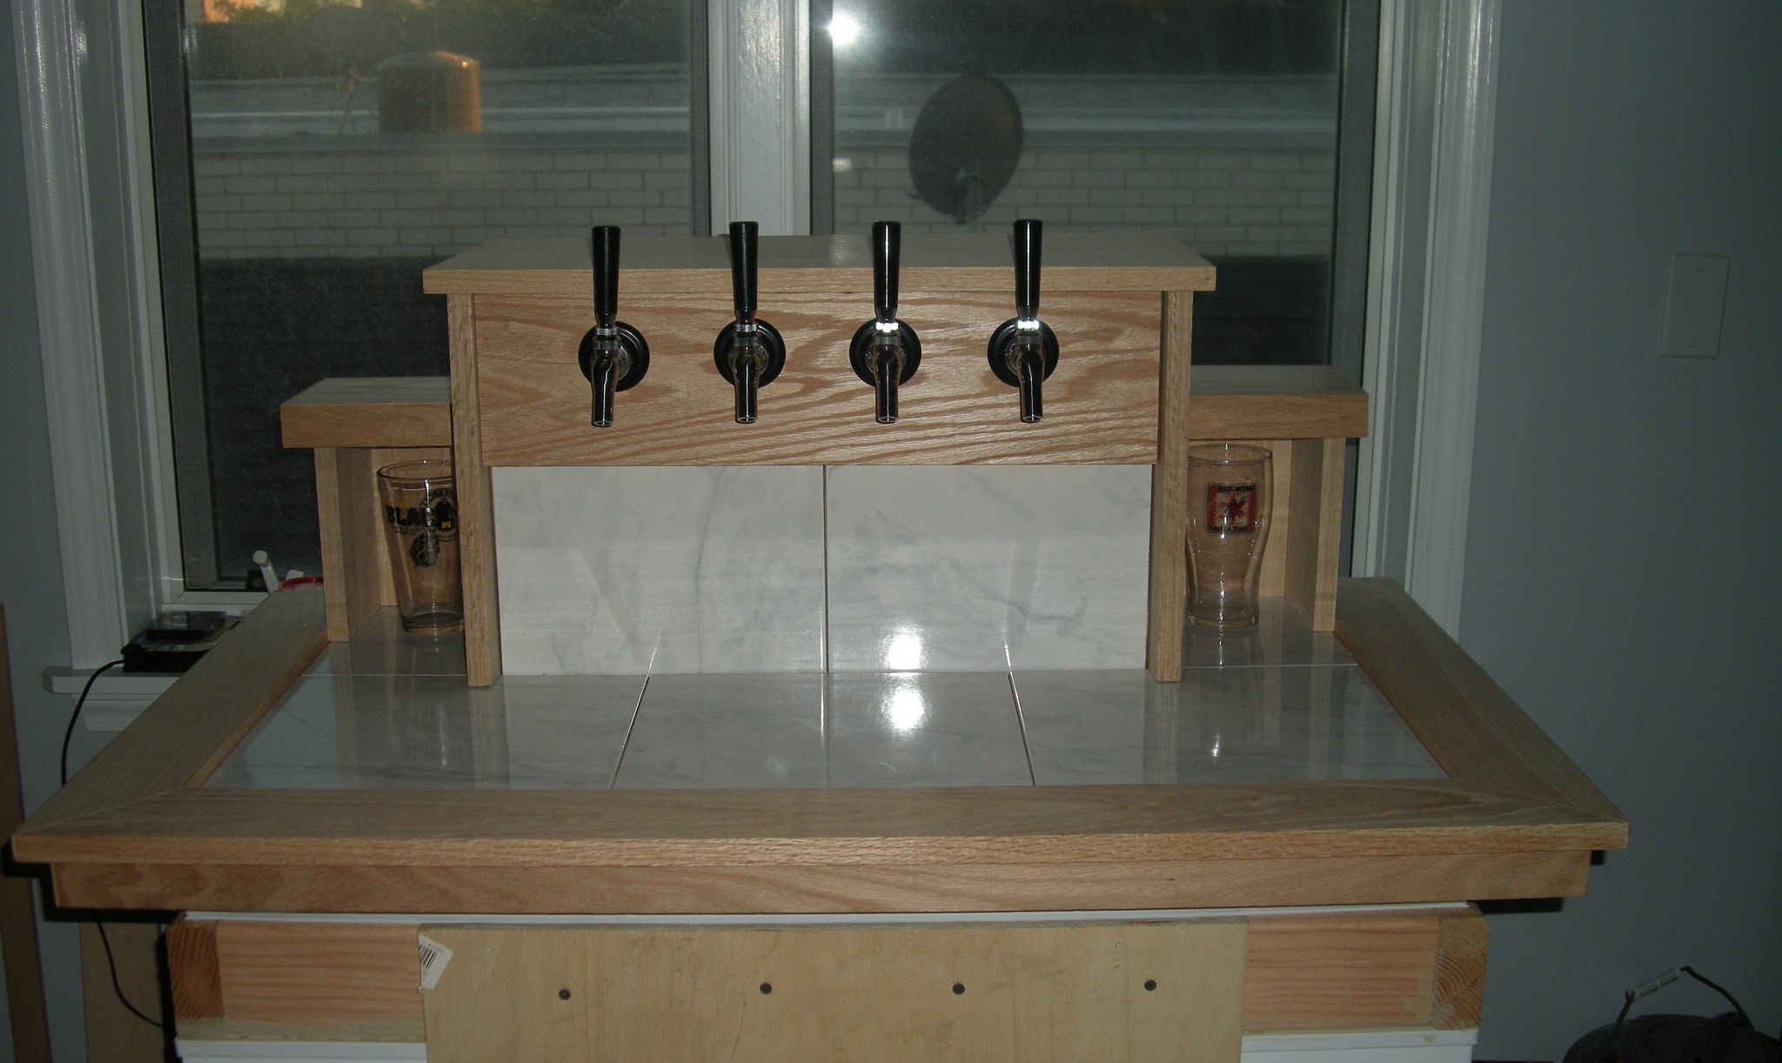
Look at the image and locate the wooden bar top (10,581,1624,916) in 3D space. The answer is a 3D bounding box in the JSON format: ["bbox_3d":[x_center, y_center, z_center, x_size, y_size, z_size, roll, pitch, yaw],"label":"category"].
[{"bbox_3d":[-0.048,0.152,1.537,1.060,0.060,0.580,0,14,-1],"label":"wooden bar top"}]

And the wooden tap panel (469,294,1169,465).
[{"bbox_3d":[-0.056,-0.124,1.525,0.545,0.142,0.020,0,14,-1],"label":"wooden tap panel"}]

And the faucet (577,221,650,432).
[{"bbox_3d":[-0.221,-0.162,1.474,0.057,0.150,0.092,0,14,-1],"label":"faucet"}]

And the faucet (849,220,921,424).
[{"bbox_3d":[-0.004,-0.163,1.477,0.057,0.150,0.092,0,14,-1],"label":"faucet"}]

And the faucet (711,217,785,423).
[{"bbox_3d":[-0.112,-0.163,1.476,0.057,0.150,0.092,0,14,-1],"label":"faucet"}]

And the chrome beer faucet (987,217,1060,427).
[{"bbox_3d":[0.107,-0.164,1.478,0.057,0.150,0.092,0,14,-1],"label":"chrome beer faucet"}]

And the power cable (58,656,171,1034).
[{"bbox_3d":[-0.764,0.312,1.863,0.076,0.397,0.080,0,14,-1],"label":"power cable"}]

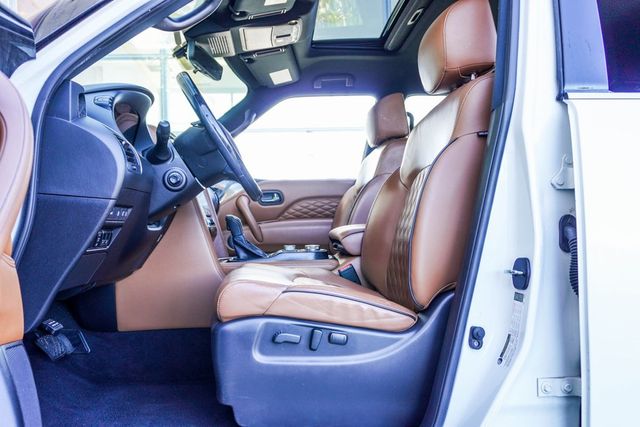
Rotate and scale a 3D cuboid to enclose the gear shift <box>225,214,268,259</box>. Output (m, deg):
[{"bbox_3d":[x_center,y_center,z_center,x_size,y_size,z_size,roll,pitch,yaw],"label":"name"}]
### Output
[{"bbox_3d":[-0.247,0.081,1.680,0.140,0.150,0.090,0,-1,-3],"label":"gear shift"}]

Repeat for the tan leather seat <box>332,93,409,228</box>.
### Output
[{"bbox_3d":[0.040,0.020,2.110,0.760,1.060,0.550,0,-1,-3],"label":"tan leather seat"}]

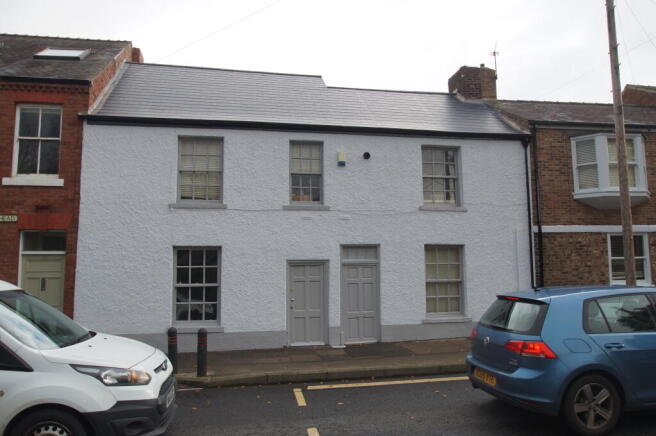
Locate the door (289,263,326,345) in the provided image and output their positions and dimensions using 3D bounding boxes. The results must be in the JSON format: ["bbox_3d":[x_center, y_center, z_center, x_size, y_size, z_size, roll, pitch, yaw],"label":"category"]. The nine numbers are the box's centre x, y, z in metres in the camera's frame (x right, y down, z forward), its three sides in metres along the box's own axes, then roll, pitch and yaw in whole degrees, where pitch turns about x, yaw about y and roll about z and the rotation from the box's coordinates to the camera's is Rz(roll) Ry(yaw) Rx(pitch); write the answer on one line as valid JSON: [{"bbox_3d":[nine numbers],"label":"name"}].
[{"bbox_3d":[-0.469,1.998,10.682,0.925,1.945,0.100,1,-6,-9],"label":"door"}]

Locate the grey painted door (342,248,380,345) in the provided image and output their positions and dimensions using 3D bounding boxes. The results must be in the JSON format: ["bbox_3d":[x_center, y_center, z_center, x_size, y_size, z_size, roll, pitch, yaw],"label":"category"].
[{"bbox_3d":[0.803,1.832,10.905,0.963,2.344,0.100,1,-6,-9],"label":"grey painted door"}]

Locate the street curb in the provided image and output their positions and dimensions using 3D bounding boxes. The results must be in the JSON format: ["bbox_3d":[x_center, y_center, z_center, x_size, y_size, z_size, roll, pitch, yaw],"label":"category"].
[{"bbox_3d":[-0.039,2.751,8.033,5.068,0.160,0.300,-1,-6,-7],"label":"street curb"}]

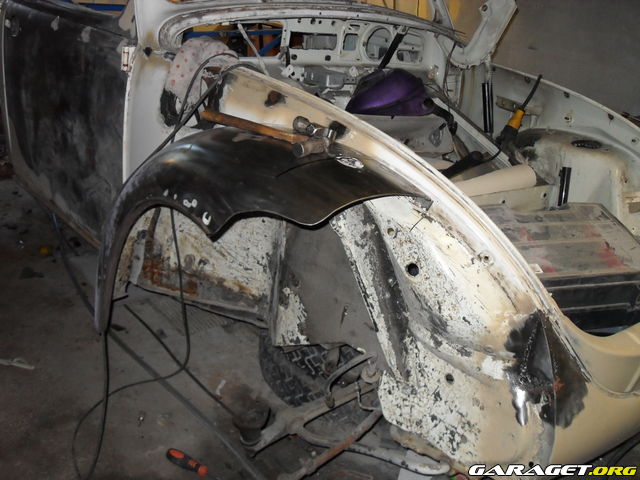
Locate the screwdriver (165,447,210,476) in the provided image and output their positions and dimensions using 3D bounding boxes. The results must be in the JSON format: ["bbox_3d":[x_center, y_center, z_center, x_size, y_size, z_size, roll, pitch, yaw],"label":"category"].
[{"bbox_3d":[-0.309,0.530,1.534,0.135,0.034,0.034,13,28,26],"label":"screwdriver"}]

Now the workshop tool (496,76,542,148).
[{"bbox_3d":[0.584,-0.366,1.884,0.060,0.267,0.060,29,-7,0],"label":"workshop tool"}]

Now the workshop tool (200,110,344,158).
[{"bbox_3d":[-0.133,-0.248,1.436,0.350,0.055,0.120,16,29,26],"label":"workshop tool"}]

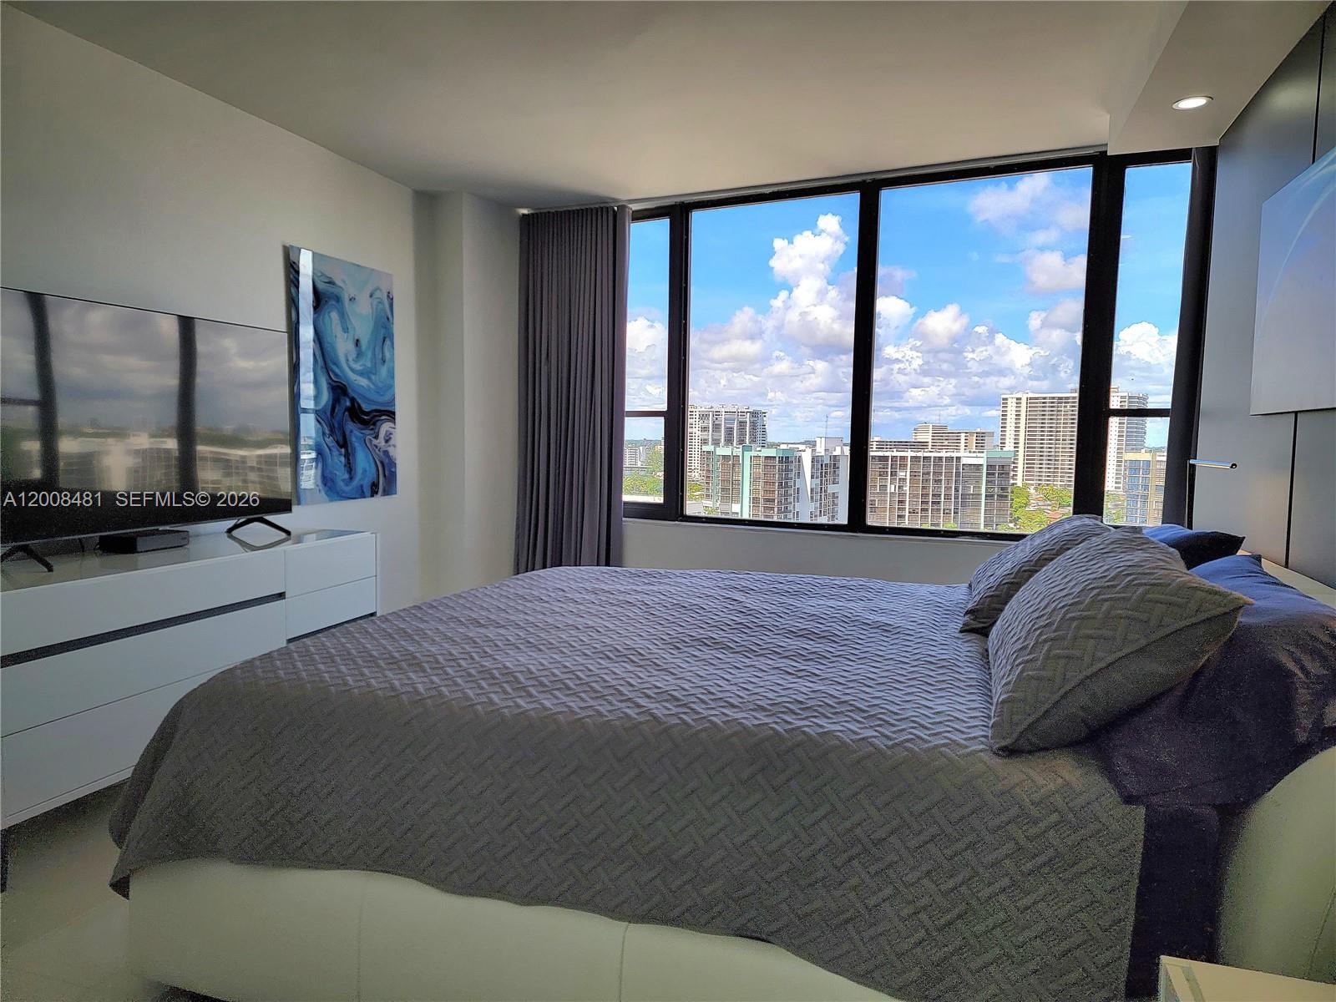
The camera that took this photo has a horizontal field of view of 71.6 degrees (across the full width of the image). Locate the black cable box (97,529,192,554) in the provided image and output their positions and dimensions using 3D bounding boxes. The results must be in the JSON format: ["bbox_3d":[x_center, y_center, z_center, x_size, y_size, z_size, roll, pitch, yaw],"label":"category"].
[{"bbox_3d":[-1.801,0.138,3.203,0.150,0.056,0.220,2,4,18],"label":"black cable box"}]

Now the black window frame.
[{"bbox_3d":[0.939,-0.690,4.501,2.922,1.706,0.100,3,4,25],"label":"black window frame"}]

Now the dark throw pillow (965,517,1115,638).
[{"bbox_3d":[1.202,0.225,3.169,0.490,0.200,0.860,-42,-9,16],"label":"dark throw pillow"}]

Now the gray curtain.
[{"bbox_3d":[-0.538,-0.401,5.158,0.698,2.395,0.140,3,4,25],"label":"gray curtain"}]

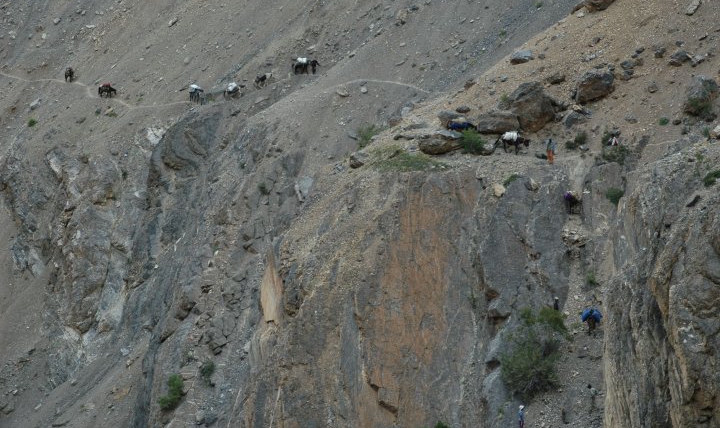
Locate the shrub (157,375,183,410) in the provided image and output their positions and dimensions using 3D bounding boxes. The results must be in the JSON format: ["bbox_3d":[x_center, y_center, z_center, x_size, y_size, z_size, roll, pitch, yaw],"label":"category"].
[{"bbox_3d":[-15.429,14.611,275.000,2.100,2.800,2.000,0,0,0],"label":"shrub"}]

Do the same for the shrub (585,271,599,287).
[{"bbox_3d":[15.021,4.185,218.000,0.850,1.000,0.800,0,0,0],"label":"shrub"}]

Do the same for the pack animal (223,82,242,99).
[{"bbox_3d":[-12.220,-11.789,322.000,1.850,1.550,0.800,0,0,0],"label":"pack animal"}]

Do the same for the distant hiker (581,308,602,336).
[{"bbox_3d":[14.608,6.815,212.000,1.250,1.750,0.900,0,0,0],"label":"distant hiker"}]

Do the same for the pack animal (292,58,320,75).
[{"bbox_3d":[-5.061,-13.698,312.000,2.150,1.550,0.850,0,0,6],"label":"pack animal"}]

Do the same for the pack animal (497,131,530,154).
[{"bbox_3d":[10.473,-4.797,227.000,2.050,1.550,0.850,0,0,18],"label":"pack animal"}]

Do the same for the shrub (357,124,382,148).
[{"bbox_3d":[0.673,-5.490,238.000,1.800,1.700,1.600,0,0,0],"label":"shrub"}]

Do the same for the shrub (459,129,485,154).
[{"bbox_3d":[7.669,-4.899,227.000,1.850,1.750,1.700,0,0,0],"label":"shrub"}]

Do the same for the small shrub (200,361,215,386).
[{"bbox_3d":[-12.256,12.818,270.000,1.100,1.900,1.100,0,0,0],"label":"small shrub"}]

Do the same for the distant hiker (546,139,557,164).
[{"bbox_3d":[12.939,-4.203,227.000,0.600,1.680,0.400,0,0,9],"label":"distant hiker"}]

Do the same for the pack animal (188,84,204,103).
[{"bbox_3d":[-15.475,-11.358,318.000,1.700,1.700,0.850,0,0,30],"label":"pack animal"}]

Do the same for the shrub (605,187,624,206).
[{"bbox_3d":[17.120,-1.177,226.000,1.300,1.300,1.200,0,0,0],"label":"shrub"}]

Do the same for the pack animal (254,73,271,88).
[{"bbox_3d":[-9.470,-12.984,328.000,1.700,1.500,0.750,0,0,0],"label":"pack animal"}]

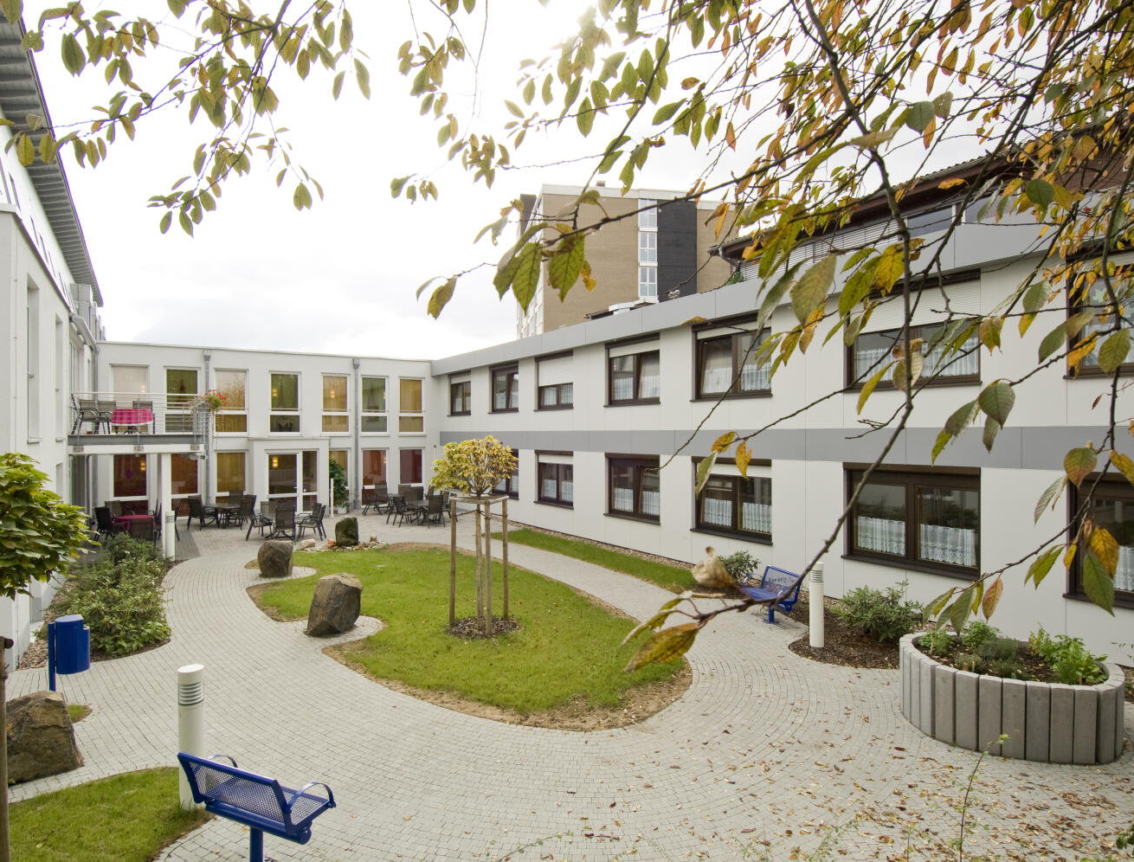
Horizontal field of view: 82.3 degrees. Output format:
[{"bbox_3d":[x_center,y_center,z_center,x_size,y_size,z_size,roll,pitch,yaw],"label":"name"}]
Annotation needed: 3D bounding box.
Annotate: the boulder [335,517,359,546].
[{"bbox_3d":[-6.067,2.783,17.945,0.600,0.740,0.450,0,0,-19],"label":"boulder"}]

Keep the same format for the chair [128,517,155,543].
[{"bbox_3d":[-11.170,2.664,17.065,0.570,1.020,0.660,0,0,-36],"label":"chair"}]

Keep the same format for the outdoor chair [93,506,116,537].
[{"bbox_3d":[-12.400,2.517,17.585,0.570,0.980,0.660,0,0,27],"label":"outdoor chair"}]

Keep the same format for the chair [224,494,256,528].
[{"bbox_3d":[-10.669,2.668,21.333,0.680,1.020,0.580,0,0,35],"label":"chair"}]

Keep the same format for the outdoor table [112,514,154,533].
[{"bbox_3d":[-12.220,2.811,18.286,0.930,0.740,0.930,0,0,-34],"label":"outdoor table"}]

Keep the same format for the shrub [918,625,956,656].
[{"bbox_3d":[4.087,2.307,7.127,0.330,0.270,0.320,0,0,30],"label":"shrub"}]

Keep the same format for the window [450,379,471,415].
[{"bbox_3d":[-4.220,-1.352,25.809,0.150,1.550,2.050,0,0,-33],"label":"window"}]

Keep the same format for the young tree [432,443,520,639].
[{"bbox_3d":[-1.390,1.510,9.791,1.320,2.900,1.300,0,0,0],"label":"young tree"}]

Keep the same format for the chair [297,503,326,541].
[{"bbox_3d":[-7.070,2.510,17.985,0.680,1.000,0.570,0,0,-7],"label":"chair"}]

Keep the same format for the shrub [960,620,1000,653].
[{"bbox_3d":[4.688,2.299,7.344,0.360,0.280,0.340,0,0,33],"label":"shrub"}]

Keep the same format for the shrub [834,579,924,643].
[{"bbox_3d":[4.660,2.584,9.684,1.100,0.750,1.250,0,0,-33],"label":"shrub"}]

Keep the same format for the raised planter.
[{"bbox_3d":[4.410,2.610,6.524,1.920,0.660,1.560,0,0,30],"label":"raised planter"}]

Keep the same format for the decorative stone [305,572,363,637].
[{"bbox_3d":[-3.692,2.736,10.304,0.560,0.790,0.700,0,0,22],"label":"decorative stone"}]

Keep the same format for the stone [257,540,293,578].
[{"bbox_3d":[-6.100,2.638,13.534,0.740,0.690,0.640,0,0,-25],"label":"stone"}]

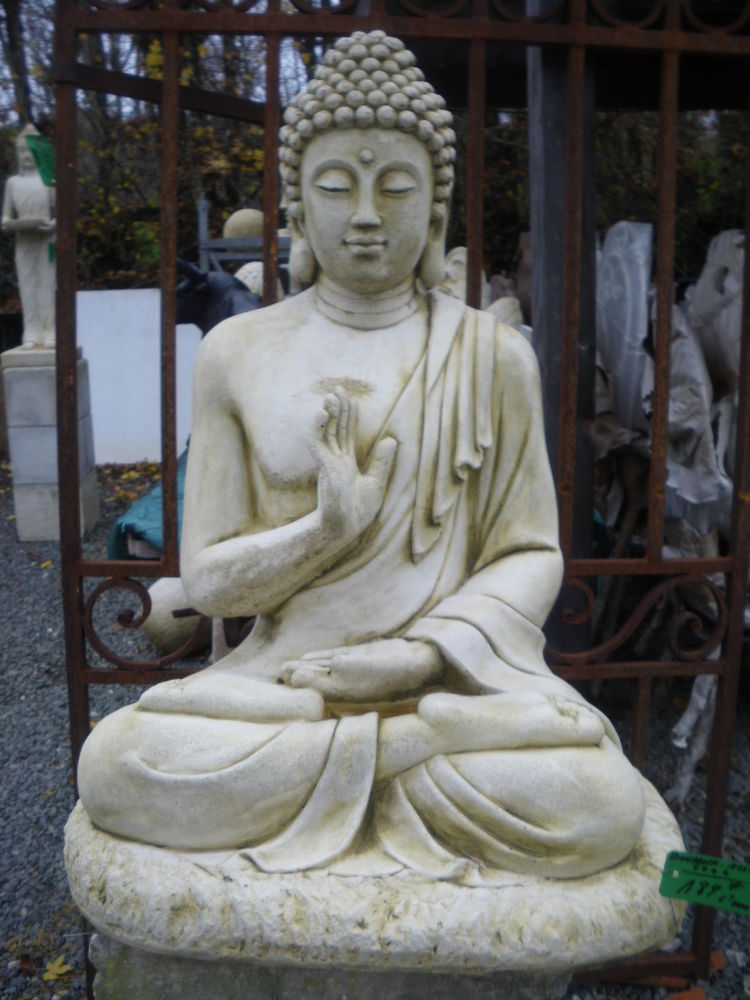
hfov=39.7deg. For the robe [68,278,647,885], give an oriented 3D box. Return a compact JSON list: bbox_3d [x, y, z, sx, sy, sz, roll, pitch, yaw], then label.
[{"bbox_3d":[-0.011,0.063,1.200,0.610,0.600,0.400,0,9,3],"label":"robe"}]

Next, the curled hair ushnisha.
[{"bbox_3d":[-0.002,-0.411,1.186,0.200,0.211,0.205,0,11,6],"label":"curled hair ushnisha"}]

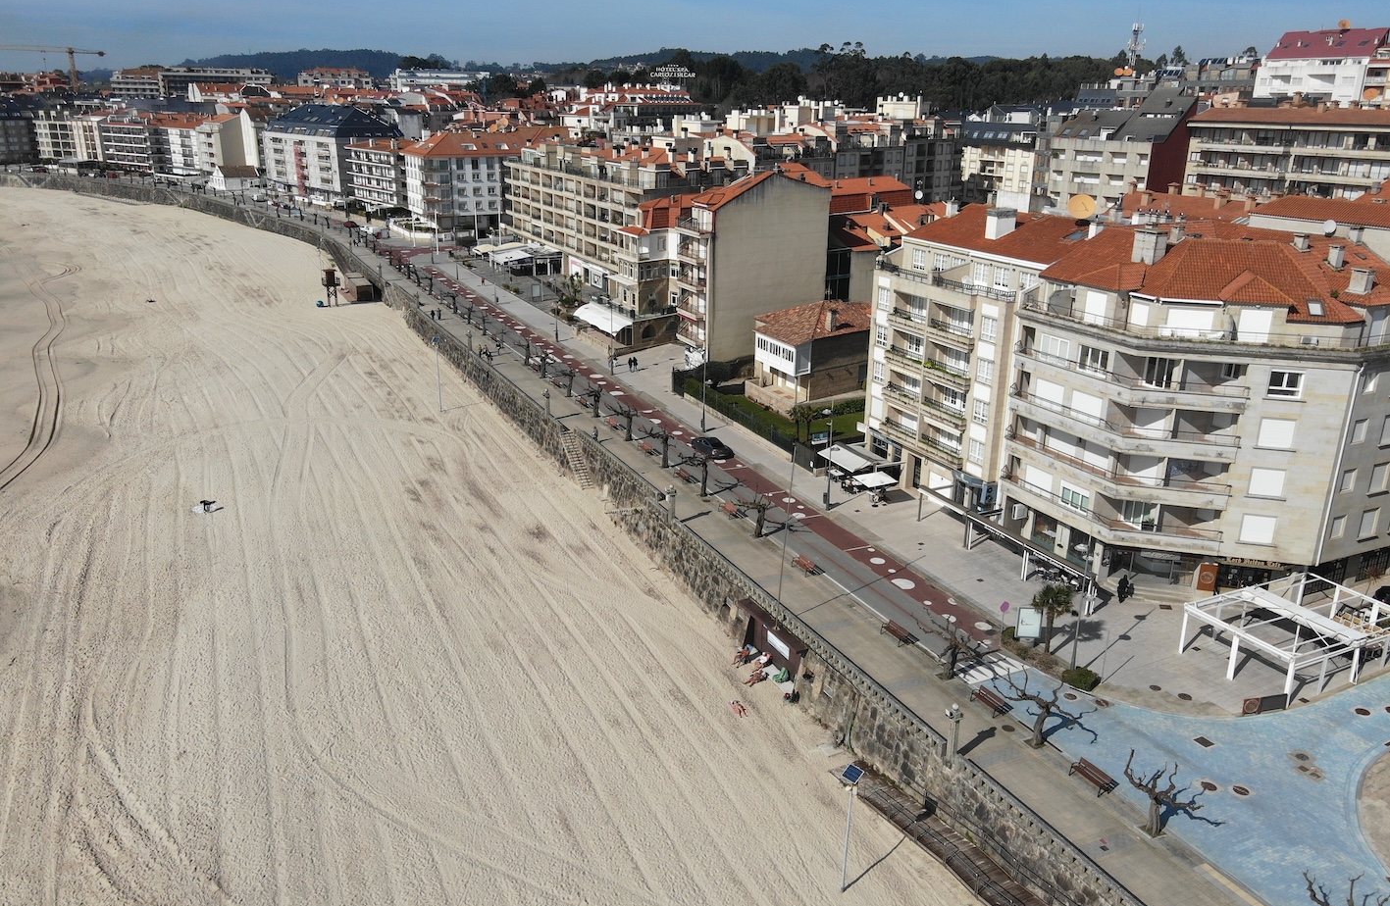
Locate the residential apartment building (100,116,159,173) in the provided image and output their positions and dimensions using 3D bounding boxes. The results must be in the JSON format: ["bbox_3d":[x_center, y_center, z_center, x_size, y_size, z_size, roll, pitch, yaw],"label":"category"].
[{"bbox_3d":[-185.778,-103.986,326.908,32.000,18.000,14.000,17,26,37],"label":"residential apartment building"}]

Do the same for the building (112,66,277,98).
[{"bbox_3d":[-259.048,-190.912,498.000,75.000,18.500,19.000,-1,21,-2],"label":"building"}]

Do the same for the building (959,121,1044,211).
[{"bbox_3d":[72.250,-64.105,216.686,15.000,20.300,23.300,-10,23,-25],"label":"building"}]

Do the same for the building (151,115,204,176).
[{"bbox_3d":[-170.039,-104.025,328.010,29.000,19.500,15.000,15,24,34],"label":"building"}]

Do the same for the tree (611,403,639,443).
[{"bbox_3d":[-6.518,-2.807,88.453,2.631,3.742,2.631,0,20,0],"label":"tree"}]

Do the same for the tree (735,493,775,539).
[{"bbox_3d":[4.047,4.294,64.180,2.400,3.100,2.400,-9,22,-26],"label":"tree"}]

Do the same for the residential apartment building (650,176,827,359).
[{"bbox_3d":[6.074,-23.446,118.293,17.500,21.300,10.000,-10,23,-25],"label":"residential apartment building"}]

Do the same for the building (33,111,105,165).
[{"bbox_3d":[-226.674,-118.043,360.644,37.000,18.000,15.000,11,23,26],"label":"building"}]

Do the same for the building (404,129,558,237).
[{"bbox_3d":[-47.935,-60.905,217.036,27.500,20.500,18.500,-9,22,-23],"label":"building"}]

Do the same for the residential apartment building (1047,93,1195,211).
[{"bbox_3d":[65.244,-42.087,146.348,16.000,25.000,16.000,-14,25,-34],"label":"residential apartment building"}]

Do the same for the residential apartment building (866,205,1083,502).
[{"bbox_3d":[24.030,-7.776,72.775,15.000,20.200,15.500,-9,22,-26],"label":"residential apartment building"}]

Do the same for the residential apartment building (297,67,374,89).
[{"bbox_3d":[-161.609,-166.946,435.662,31.500,16.000,16.000,-3,21,-9],"label":"residential apartment building"}]

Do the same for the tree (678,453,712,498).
[{"bbox_3d":[0.012,1.776,76.410,2.613,3.812,2.613,-10,23,-25],"label":"tree"}]

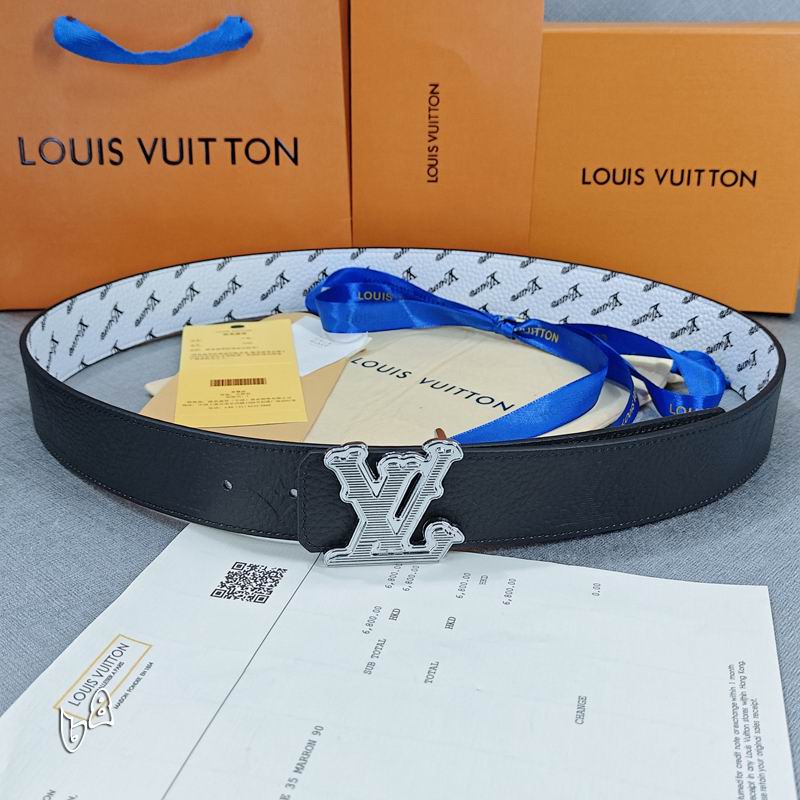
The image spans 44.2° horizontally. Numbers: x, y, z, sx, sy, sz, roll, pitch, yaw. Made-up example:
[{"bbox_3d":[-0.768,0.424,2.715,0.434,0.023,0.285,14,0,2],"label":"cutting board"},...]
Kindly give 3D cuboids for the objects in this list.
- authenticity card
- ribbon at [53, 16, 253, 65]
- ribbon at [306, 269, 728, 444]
[{"bbox_3d":[-0.080,-0.016,0.495,0.059,0.002,0.119,-3,28,-9],"label":"authenticity card"},{"bbox_3d":[-0.144,-0.207,0.570,0.116,0.028,0.020,0,22,0],"label":"ribbon"},{"bbox_3d":[0.038,-0.020,0.482,0.237,0.039,0.170,8,23,19],"label":"ribbon"}]

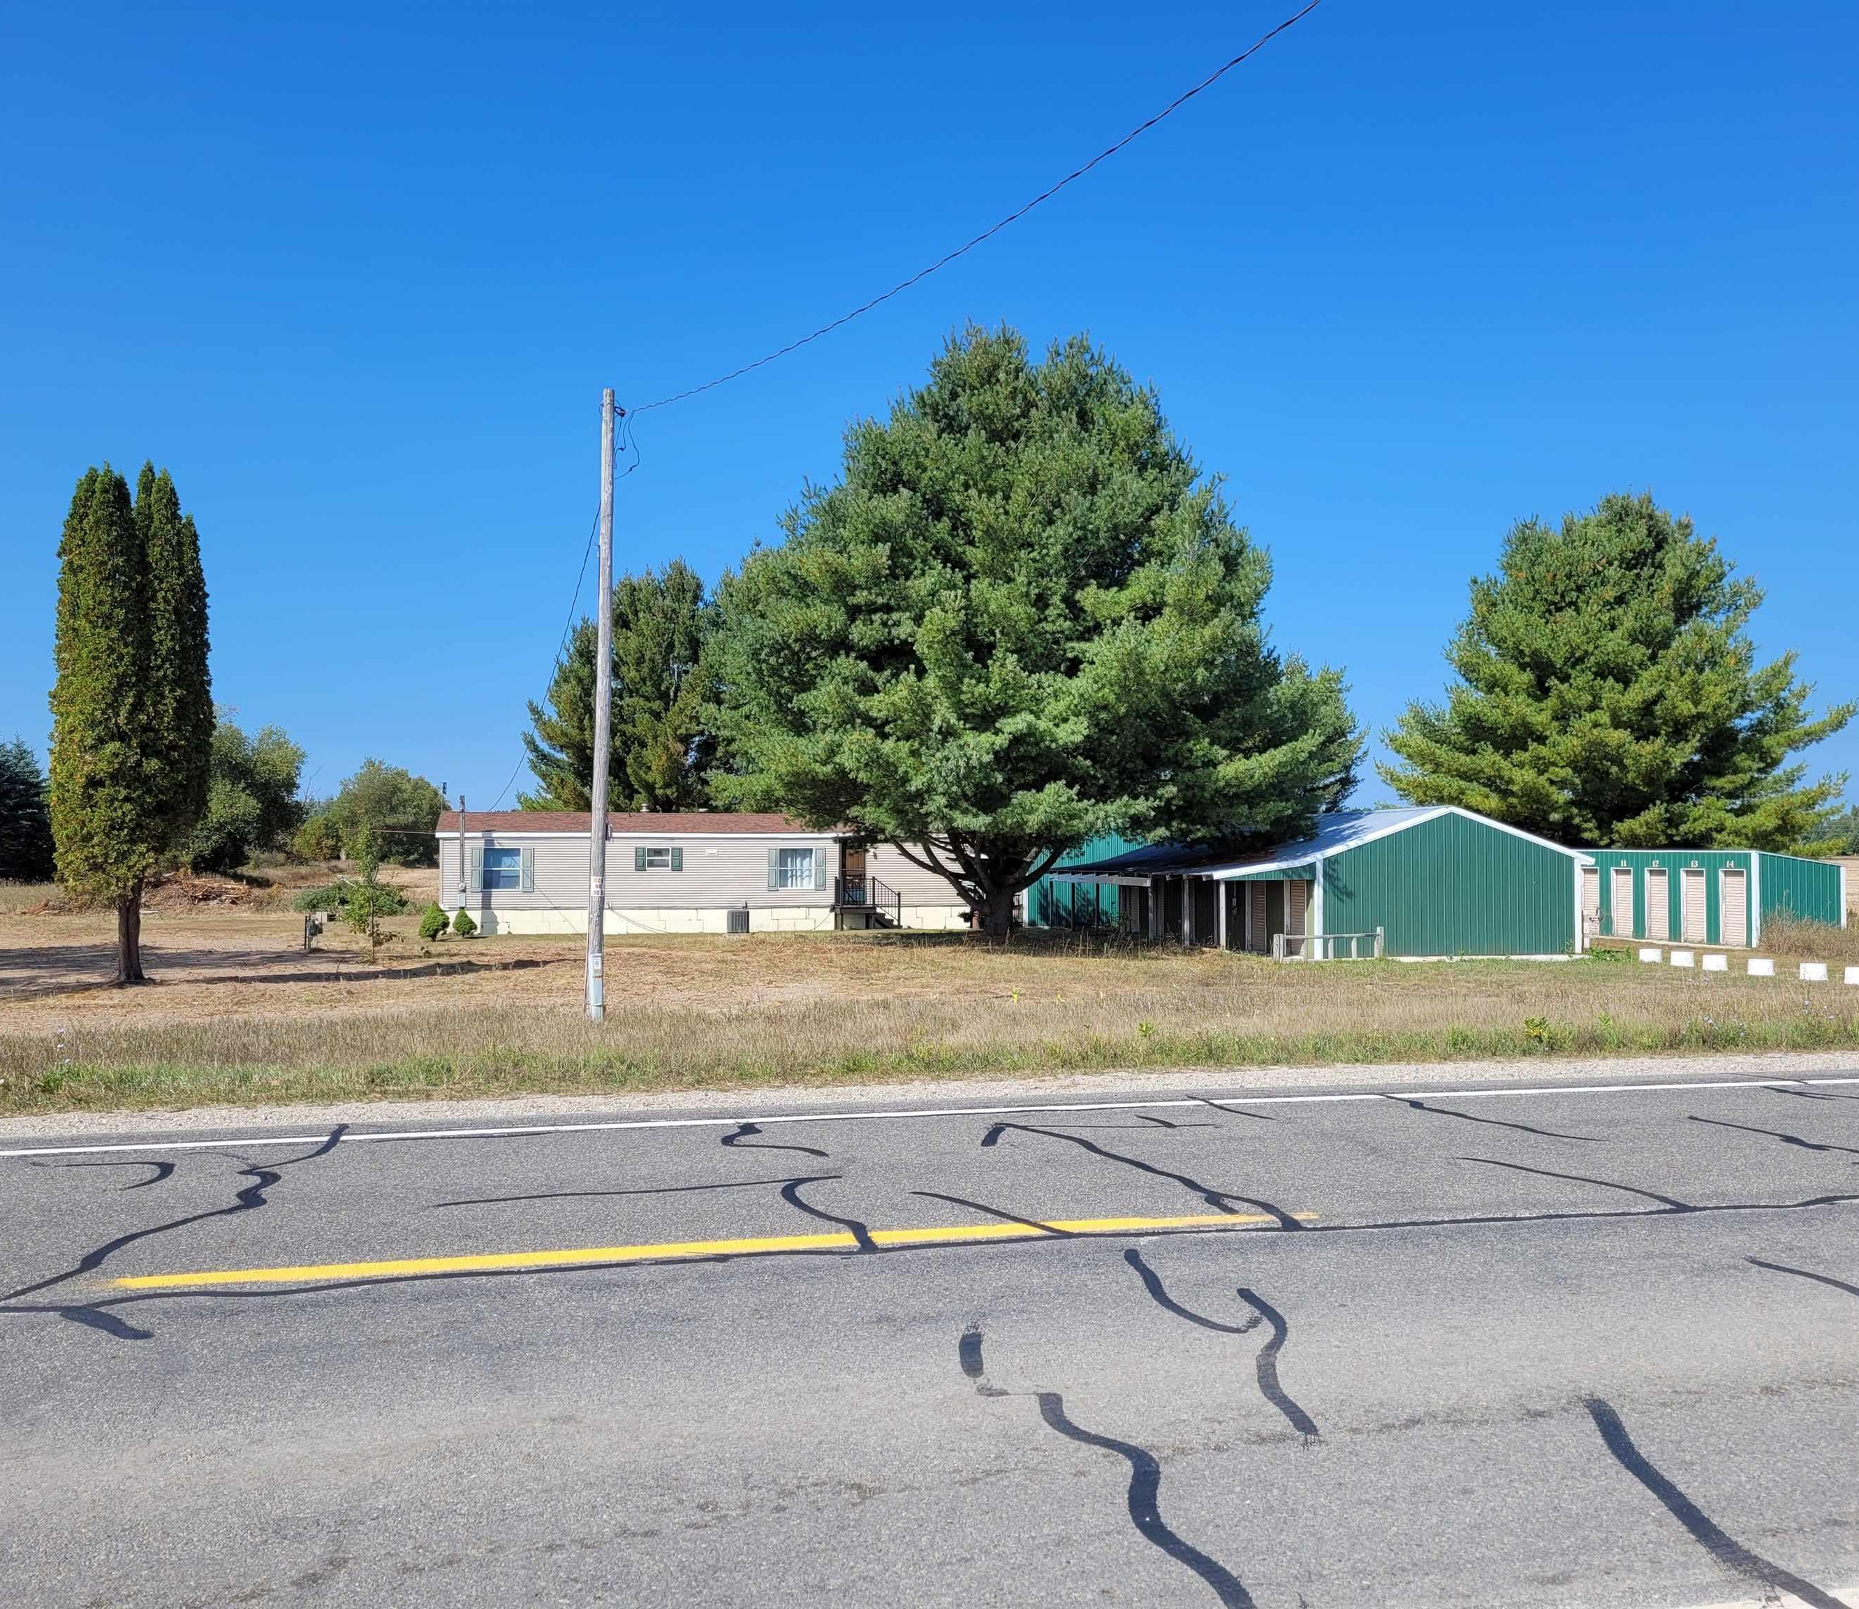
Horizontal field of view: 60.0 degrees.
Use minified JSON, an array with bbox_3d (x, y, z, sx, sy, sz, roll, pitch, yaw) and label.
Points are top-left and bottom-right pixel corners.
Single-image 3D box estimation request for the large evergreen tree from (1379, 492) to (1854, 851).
[{"bbox_3d":[28.181,-3.947,66.000,18.912,17.574,17.966,0,-2,0],"label":"large evergreen tree"}]

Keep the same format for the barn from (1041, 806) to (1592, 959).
[{"bbox_3d":[10.629,2.208,49.220,10.435,3.870,16.500,0,-2,-11],"label":"barn"}]

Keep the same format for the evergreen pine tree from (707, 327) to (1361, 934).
[{"bbox_3d":[3.120,-5.018,48.000,19.082,18.273,18.128,0,-2,0],"label":"evergreen pine tree"}]

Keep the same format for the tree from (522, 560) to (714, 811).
[{"bbox_3d":[-12.305,-2.876,70.000,10.306,15.290,9.791,0,-2,0],"label":"tree"}]

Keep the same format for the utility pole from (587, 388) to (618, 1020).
[{"bbox_3d":[-4.567,-1.369,22.500,0.250,8.848,0.250,1,0,0],"label":"utility pole"}]

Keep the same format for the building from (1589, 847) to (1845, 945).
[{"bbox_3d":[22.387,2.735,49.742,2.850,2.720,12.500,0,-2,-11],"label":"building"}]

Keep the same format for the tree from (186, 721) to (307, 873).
[{"bbox_3d":[-53.373,-0.520,125.000,10.142,11.832,9.634,0,-2,0],"label":"tree"}]

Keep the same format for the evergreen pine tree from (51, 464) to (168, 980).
[{"bbox_3d":[-16.768,-1.682,33.000,2.397,10.538,2.325,0,-2,0],"label":"evergreen pine tree"}]

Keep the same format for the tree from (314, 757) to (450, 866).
[{"bbox_3d":[-49.696,0.830,145.000,13.272,9.954,11.945,0,-2,0],"label":"tree"}]

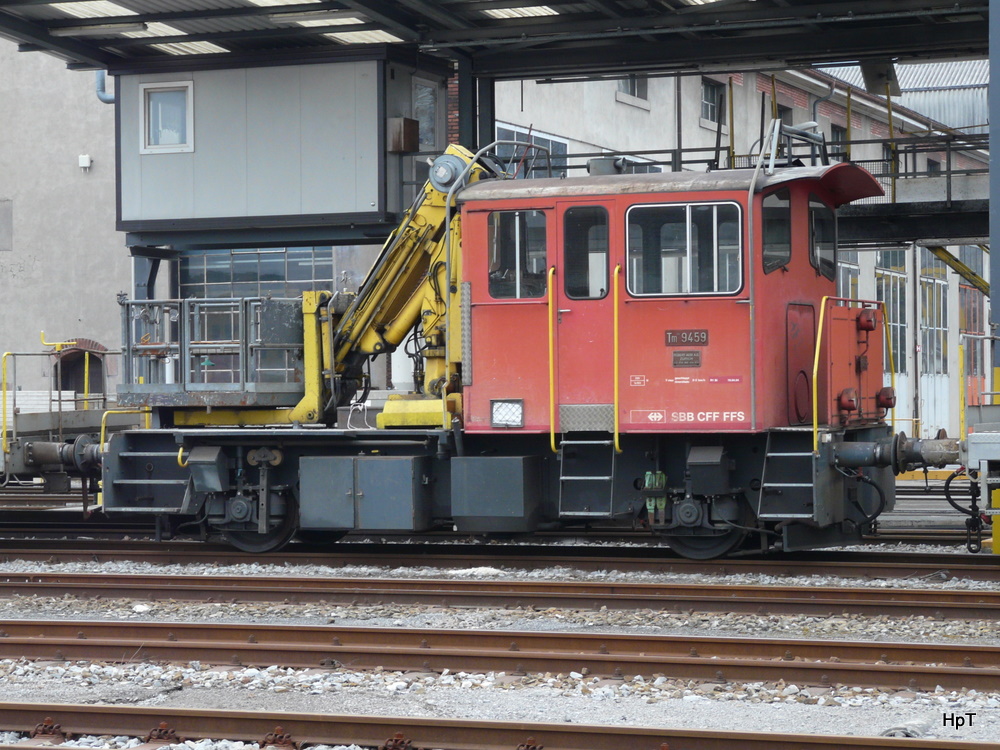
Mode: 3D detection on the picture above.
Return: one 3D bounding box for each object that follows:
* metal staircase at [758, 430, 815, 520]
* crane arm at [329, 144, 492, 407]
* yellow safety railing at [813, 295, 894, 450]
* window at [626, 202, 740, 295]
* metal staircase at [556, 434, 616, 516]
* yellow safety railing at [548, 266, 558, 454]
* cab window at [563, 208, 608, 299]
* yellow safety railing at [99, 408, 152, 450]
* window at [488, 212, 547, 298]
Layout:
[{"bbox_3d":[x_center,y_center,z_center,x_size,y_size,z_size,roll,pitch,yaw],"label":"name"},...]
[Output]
[{"bbox_3d":[2.684,0.938,23.383,0.543,0.825,0.417,-1,0,22],"label":"metal staircase"},{"bbox_3d":[-0.931,-1.013,26.245,1.630,2.697,0.679,-1,0,22],"label":"crane arm"},{"bbox_3d":[3.470,-0.009,24.498,0.078,1.494,3.104,-1,0,22],"label":"yellow safety railing"},{"bbox_3d":[1.730,-1.178,23.559,1.145,0.873,0.058,-1,0,22],"label":"window"},{"bbox_3d":[0.842,0.970,23.949,0.543,0.776,0.242,-1,0,22],"label":"metal staircase"},{"bbox_3d":[0.506,-0.141,23.964,0.049,1.794,0.126,-1,0,22],"label":"yellow safety railing"},{"bbox_3d":[0.826,-1.161,23.918,0.456,0.883,0.058,-1,0,22],"label":"cab window"},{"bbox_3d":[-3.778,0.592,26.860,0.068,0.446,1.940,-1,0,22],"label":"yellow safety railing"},{"bbox_3d":[0.170,-1.156,24.179,0.611,0.844,0.058,-1,0,22],"label":"window"}]

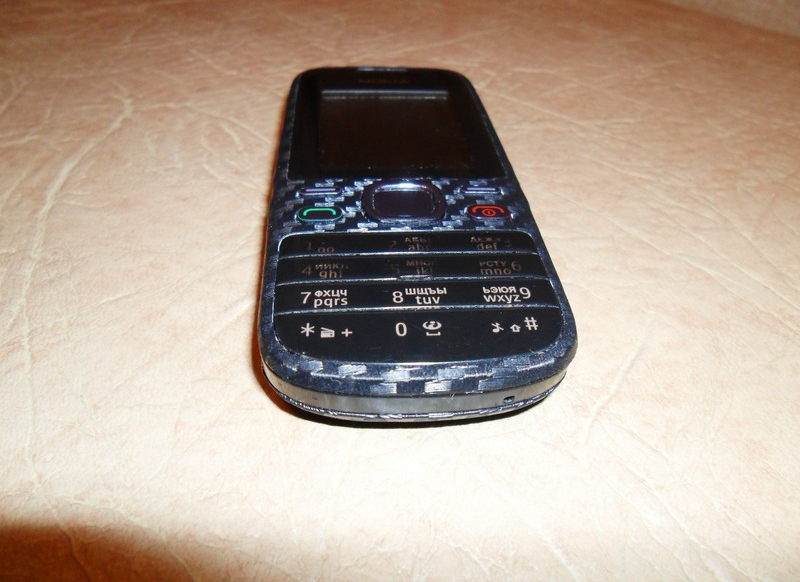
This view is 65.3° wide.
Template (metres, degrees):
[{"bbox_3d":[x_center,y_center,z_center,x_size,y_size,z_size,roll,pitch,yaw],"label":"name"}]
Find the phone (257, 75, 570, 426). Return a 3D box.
[{"bbox_3d":[-0.001,-0.019,0.123,0.046,0.014,0.108,-1,39,-5],"label":"phone"}]

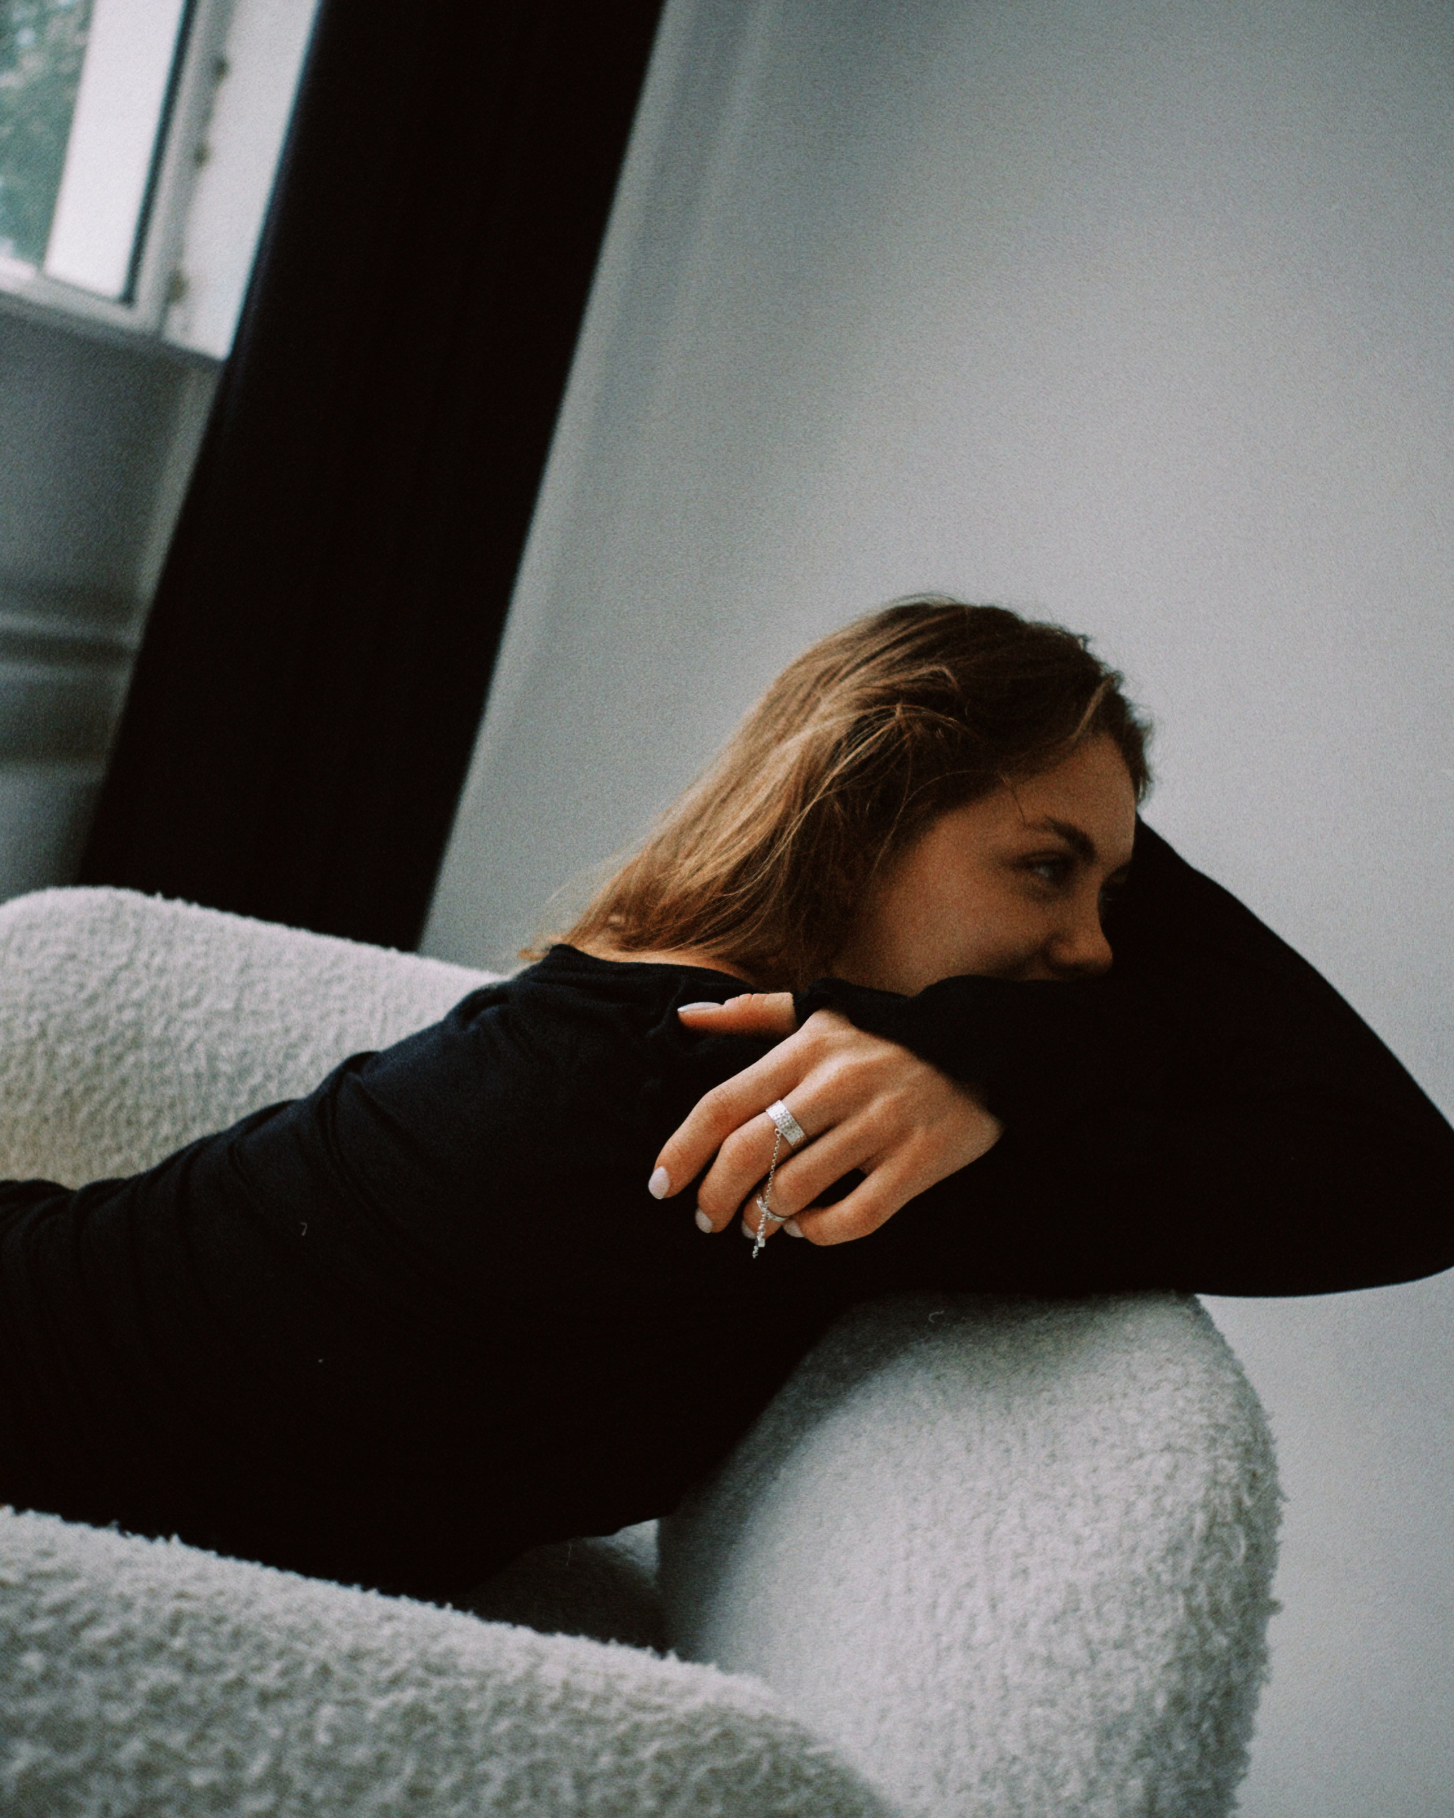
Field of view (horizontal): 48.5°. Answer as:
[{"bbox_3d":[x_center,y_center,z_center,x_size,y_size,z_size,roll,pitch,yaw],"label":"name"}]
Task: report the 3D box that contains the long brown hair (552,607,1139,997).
[{"bbox_3d":[0.073,-0.054,0.850,0.260,0.245,0.190,23,8,28],"label":"long brown hair"}]

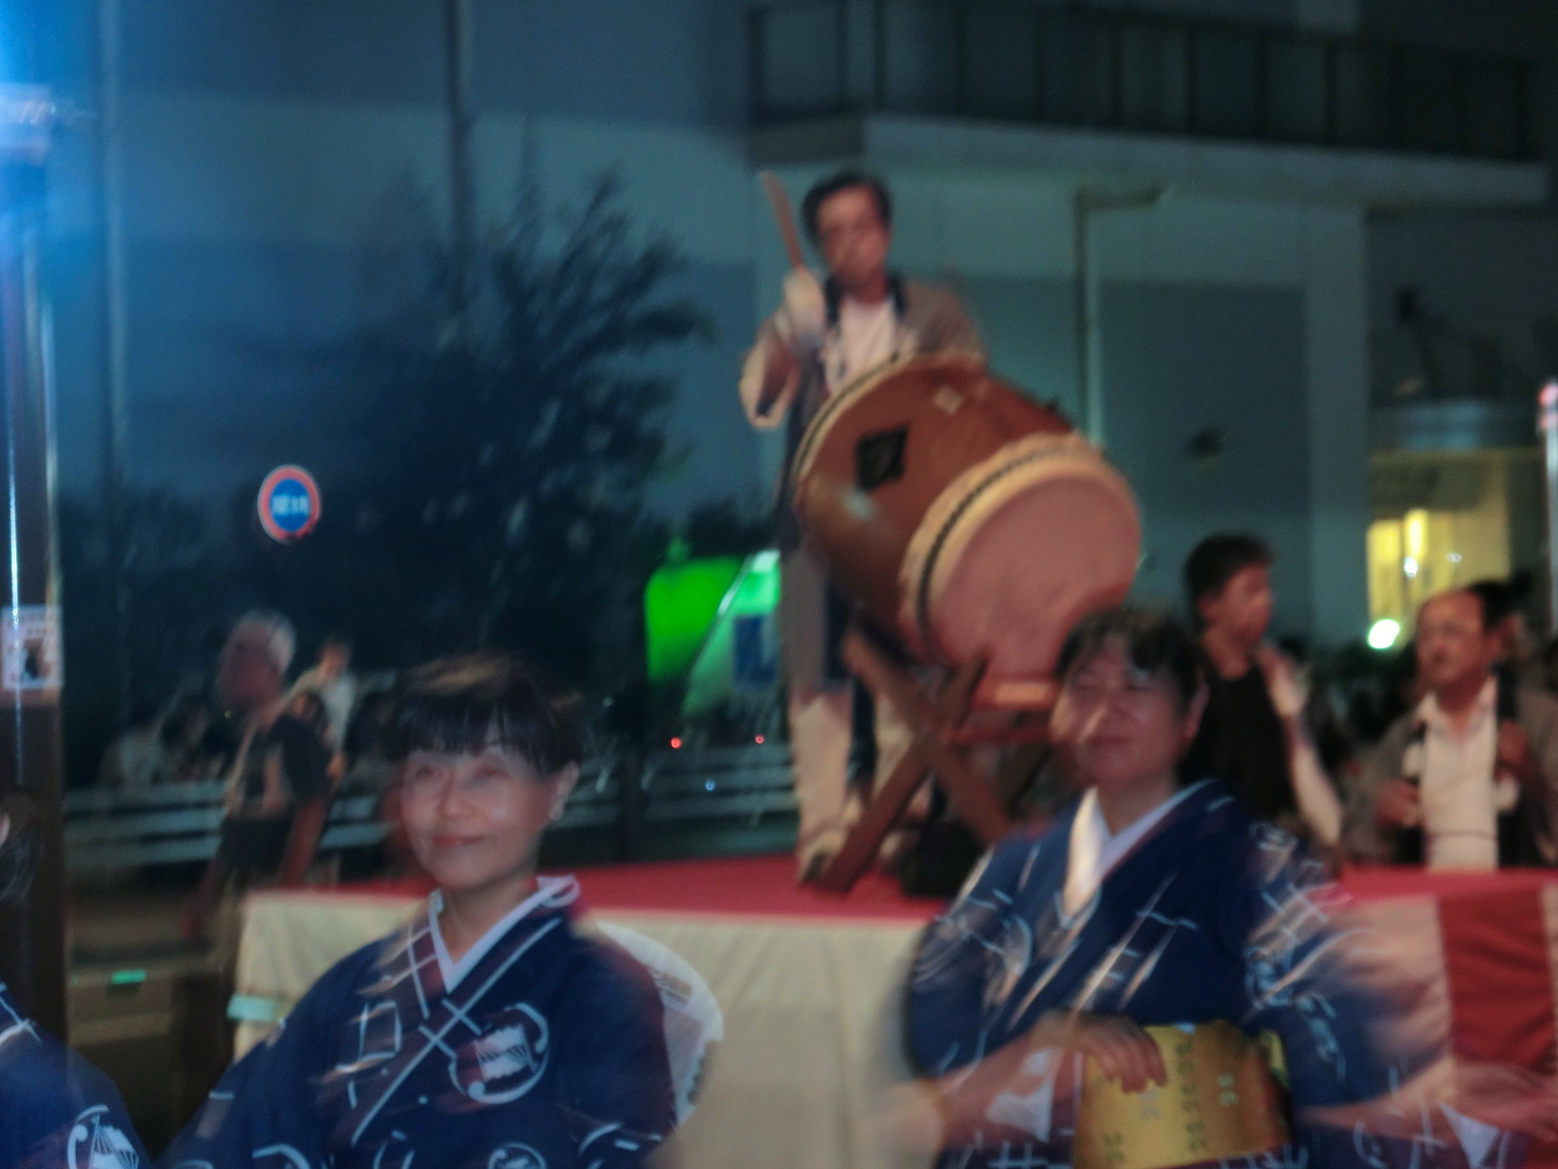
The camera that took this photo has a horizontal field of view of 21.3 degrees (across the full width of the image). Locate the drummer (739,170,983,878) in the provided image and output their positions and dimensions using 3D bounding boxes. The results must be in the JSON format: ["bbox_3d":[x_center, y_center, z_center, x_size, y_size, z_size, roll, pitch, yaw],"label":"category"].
[{"bbox_3d":[0.193,-0.139,9.750,0.600,1.680,0.520,-1,0,-6],"label":"drummer"}]

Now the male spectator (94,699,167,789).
[{"bbox_3d":[-3.328,1.195,21.300,0.500,1.220,0.620,-1,0,-18],"label":"male spectator"}]

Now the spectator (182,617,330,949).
[{"bbox_3d":[-1.538,0.905,12.100,0.470,1.650,0.500,-1,0,-28],"label":"spectator"}]

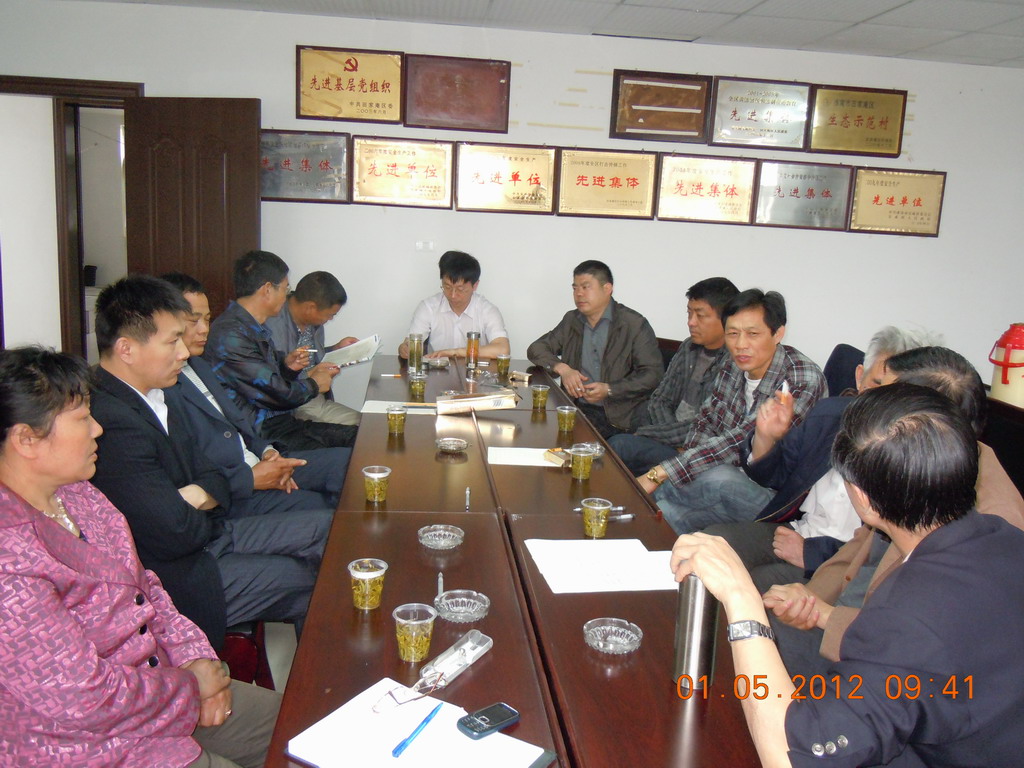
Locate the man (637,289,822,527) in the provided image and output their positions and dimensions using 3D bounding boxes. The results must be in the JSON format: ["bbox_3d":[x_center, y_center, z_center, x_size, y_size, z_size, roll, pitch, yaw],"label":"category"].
[{"bbox_3d":[0.709,0.319,2.936,0.800,1.280,0.580,-6,13,-39],"label":"man"}]

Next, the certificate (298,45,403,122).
[{"bbox_3d":[-0.891,-1.645,4.899,0.585,0.384,0.025,1,10,-7],"label":"certificate"}]

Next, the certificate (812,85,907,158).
[{"bbox_3d":[2.095,-1.593,5.387,0.600,0.397,0.030,2,11,-7],"label":"certificate"}]

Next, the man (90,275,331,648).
[{"bbox_3d":[-0.662,0.410,2.063,0.780,1.290,0.550,1,10,-9],"label":"man"}]

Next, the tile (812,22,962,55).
[{"bbox_3d":[2.019,-1.881,4.853,0.610,0.016,0.610,1,10,-7],"label":"tile"}]

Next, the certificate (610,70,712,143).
[{"bbox_3d":[0.862,-1.597,5.128,0.585,0.384,0.025,1,10,-7],"label":"certificate"}]

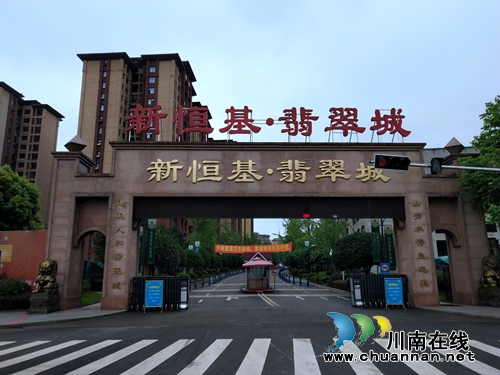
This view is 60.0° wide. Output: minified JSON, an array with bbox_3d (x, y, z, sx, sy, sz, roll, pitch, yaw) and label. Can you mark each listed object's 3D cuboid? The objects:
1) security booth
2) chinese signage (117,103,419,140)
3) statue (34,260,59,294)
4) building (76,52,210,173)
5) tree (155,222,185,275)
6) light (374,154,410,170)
[{"bbox_3d":[0.726,7.043,36.150,2.650,3.150,2.500,0,-12,-2],"label":"security booth"},{"bbox_3d":[1.163,-3.949,25.878,17.019,2.018,0.300,0,-12,-2],"label":"chinese signage"},{"bbox_3d":[-9.888,4.255,20.950,0.820,1.560,1.150,0,-12,-2],"label":"statue"},{"bbox_3d":[-28.711,-3.438,110.009,26.000,57.000,19.000,-1,-12,4],"label":"building"},{"bbox_3d":[-6.339,5.519,34.550,2.700,5.100,2.700,0,-12,-2],"label":"tree"},{"bbox_3d":[4.677,-0.813,14.200,1.130,0.420,0.330,0,-12,-3],"label":"light"}]

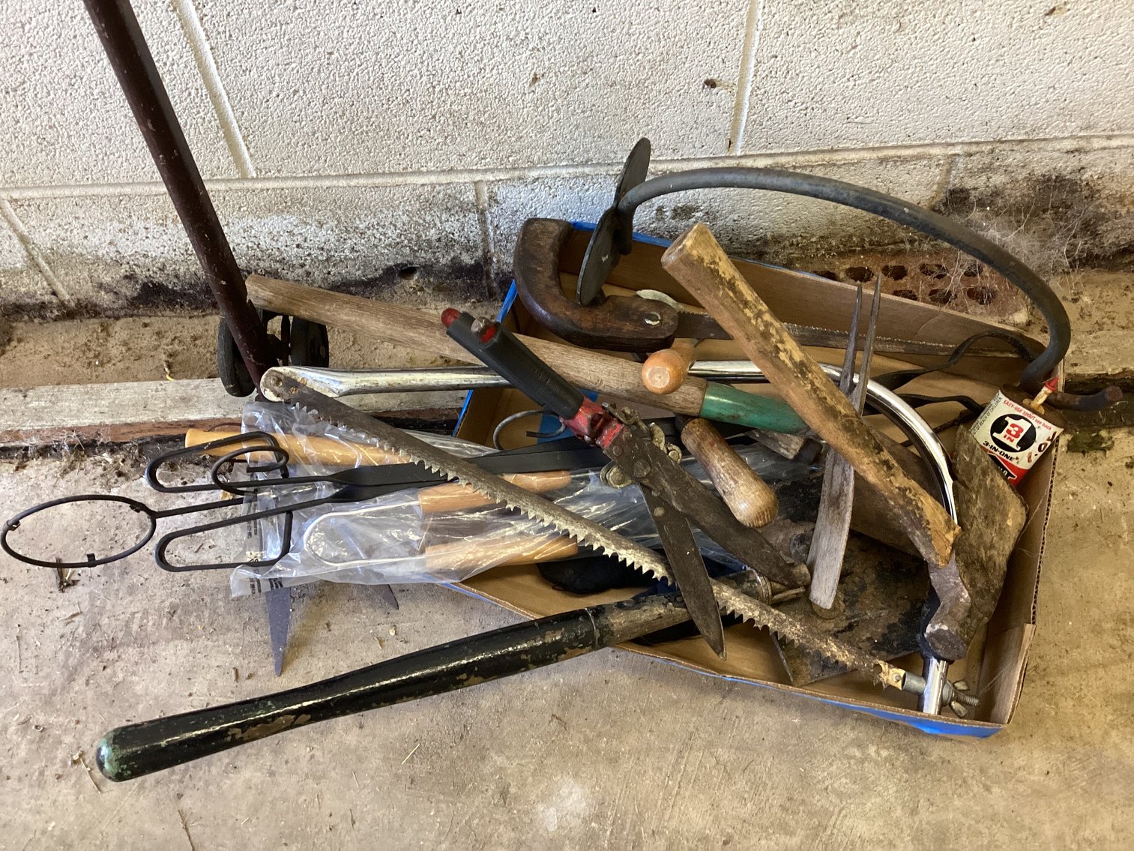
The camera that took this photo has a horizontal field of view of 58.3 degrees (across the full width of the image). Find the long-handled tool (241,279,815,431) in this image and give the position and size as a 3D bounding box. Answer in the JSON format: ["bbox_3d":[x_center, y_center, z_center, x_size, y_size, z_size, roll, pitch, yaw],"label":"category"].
[{"bbox_3d":[-0.023,-0.053,0.837,0.485,0.036,0.036,13,58,-4],"label":"long-handled tool"}]

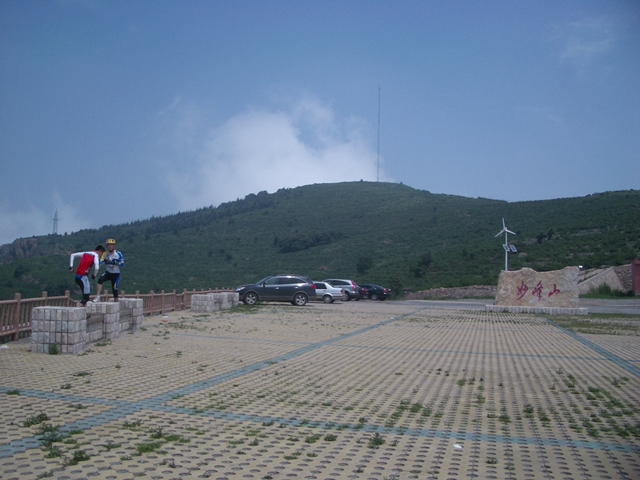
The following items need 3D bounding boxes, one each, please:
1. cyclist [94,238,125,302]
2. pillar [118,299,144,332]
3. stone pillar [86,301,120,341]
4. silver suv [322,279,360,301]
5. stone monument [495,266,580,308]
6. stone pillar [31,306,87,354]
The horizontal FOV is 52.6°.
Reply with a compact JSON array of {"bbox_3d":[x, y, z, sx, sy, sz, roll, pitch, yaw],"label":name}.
[{"bbox_3d":[-5.322,0.824,16.400,0.660,1.700,0.520,2,-4,-6],"label":"cyclist"},{"bbox_3d":[-5.496,2.116,18.368,0.770,0.830,0.780,1,-4,-3],"label":"pillar"},{"bbox_3d":[-5.247,1.919,15.366,0.680,0.830,0.780,1,-4,-3],"label":"stone pillar"},{"bbox_3d":[1.019,3.891,50.535,4.520,1.680,1.820,0,-4,20],"label":"silver suv"},{"bbox_3d":[12.147,2.604,36.136,4.370,2.220,0.900,0,-4,24],"label":"stone monument"},{"bbox_3d":[-4.968,1.726,12.421,0.800,0.830,0.780,1,-4,-3],"label":"stone pillar"}]

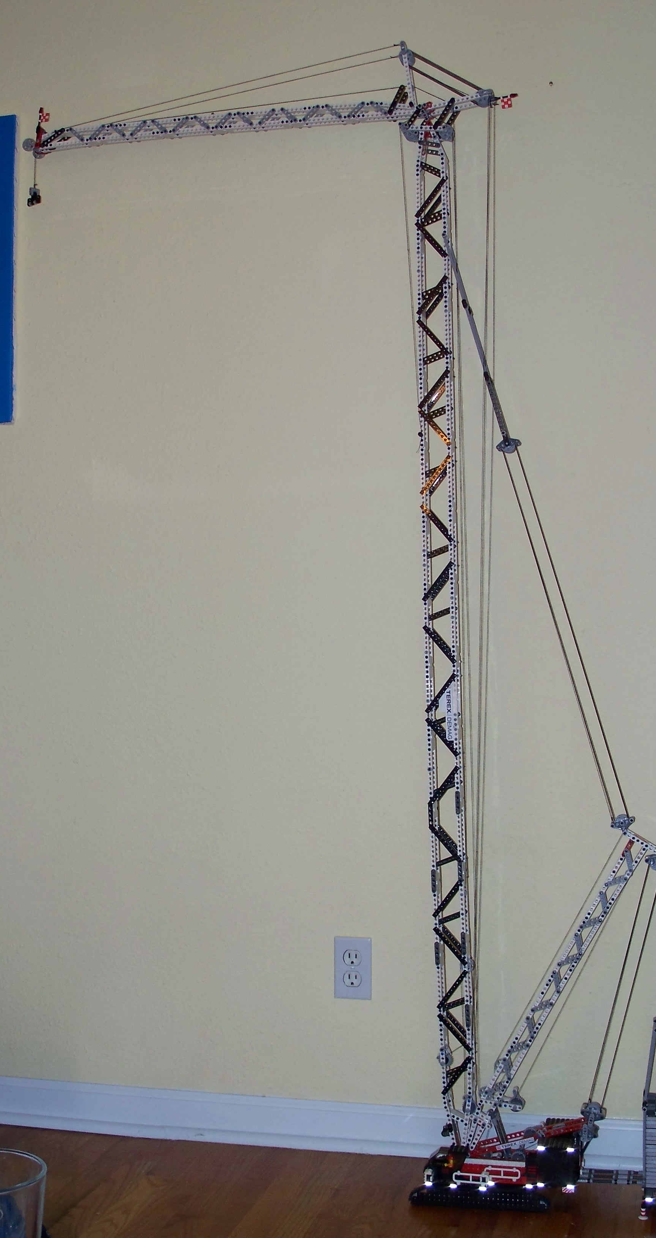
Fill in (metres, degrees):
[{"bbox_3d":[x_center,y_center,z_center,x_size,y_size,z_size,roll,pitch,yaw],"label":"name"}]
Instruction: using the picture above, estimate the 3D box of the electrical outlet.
[{"bbox_3d":[0.046,0.641,2.820,0.070,0.114,0.007,-1,-2,14],"label":"electrical outlet"}]

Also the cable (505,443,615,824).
[{"bbox_3d":[0.375,0.022,2.510,0.005,0.623,0.005,-17,-6,13],"label":"cable"}]

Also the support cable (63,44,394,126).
[{"bbox_3d":[-0.168,-0.919,2.662,0.606,0.003,0.003,-9,-4,13],"label":"support cable"}]

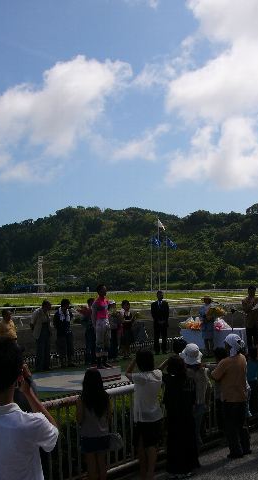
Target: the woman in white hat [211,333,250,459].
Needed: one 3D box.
[{"bbox_3d":[1.275,1.962,8.400,0.500,1.560,0.420,2,-3,-29],"label":"woman in white hat"}]

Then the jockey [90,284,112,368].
[{"bbox_3d":[-0.565,1.715,13.200,0.480,1.650,0.340,3,-4,-41],"label":"jockey"}]

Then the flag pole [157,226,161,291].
[{"bbox_3d":[4.811,2.524,105.000,0.200,11.200,0.200,0,-3,0],"label":"flag pole"}]

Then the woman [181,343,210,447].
[{"bbox_3d":[0.896,2.099,8.900,0.460,1.460,0.360,1,-3,-22],"label":"woman"}]

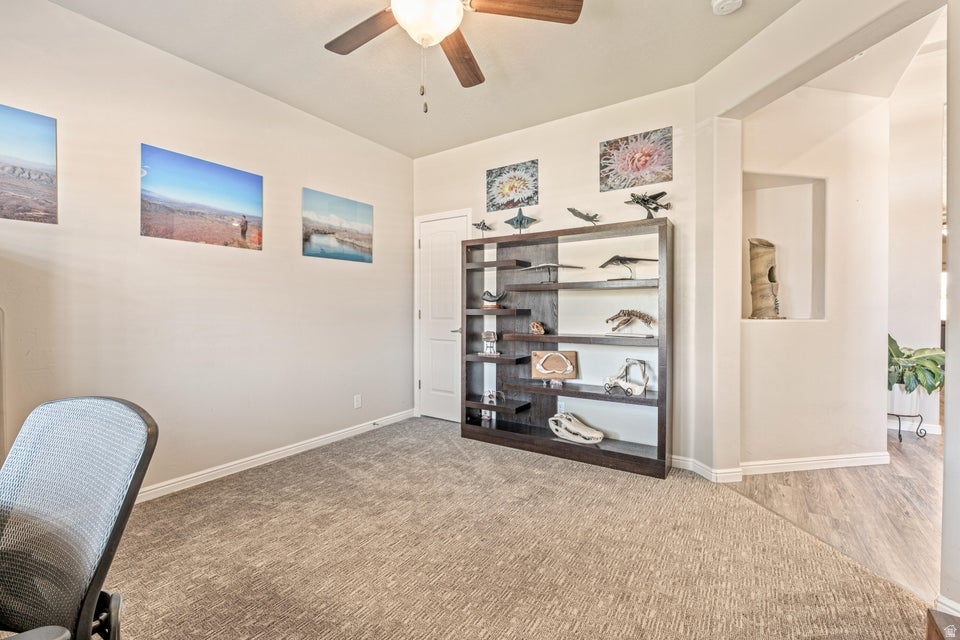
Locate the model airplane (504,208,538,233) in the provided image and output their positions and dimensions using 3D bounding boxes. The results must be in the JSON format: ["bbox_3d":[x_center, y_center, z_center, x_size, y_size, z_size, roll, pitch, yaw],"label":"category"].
[{"bbox_3d":[0.343,-0.792,3.330,0.262,0.202,0.310,0,2,7],"label":"model airplane"}]

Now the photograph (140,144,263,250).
[{"bbox_3d":[-1.775,-0.768,2.625,0.020,0.536,0.704,1,2,34],"label":"photograph"}]

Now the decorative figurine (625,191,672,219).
[{"bbox_3d":[1.176,-0.767,2.793,0.280,0.182,0.370,-1,2,-20],"label":"decorative figurine"}]

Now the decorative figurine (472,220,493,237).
[{"bbox_3d":[0.025,-0.776,3.537,0.175,0.159,0.205,0,2,-3],"label":"decorative figurine"}]

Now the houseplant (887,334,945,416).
[{"bbox_3d":[3.770,0.481,3.583,0.550,0.740,0.570,-1,2,-44],"label":"houseplant"}]

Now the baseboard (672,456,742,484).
[{"bbox_3d":[1.540,1.026,2.715,0.430,0.086,0.150,1,2,34],"label":"baseboard"}]

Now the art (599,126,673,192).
[{"bbox_3d":[1.155,-1.191,2.989,0.518,0.385,0.020,1,2,34],"label":"art"}]

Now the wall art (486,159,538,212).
[{"bbox_3d":[0.281,-1.192,3.574,0.520,0.386,0.020,1,2,34],"label":"wall art"}]

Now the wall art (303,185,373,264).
[{"bbox_3d":[-1.202,-0.793,3.480,0.020,0.541,0.717,1,2,34],"label":"wall art"}]

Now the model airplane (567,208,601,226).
[{"bbox_3d":[0.785,-0.768,3.045,0.235,0.169,0.170,0,2,6],"label":"model airplane"}]

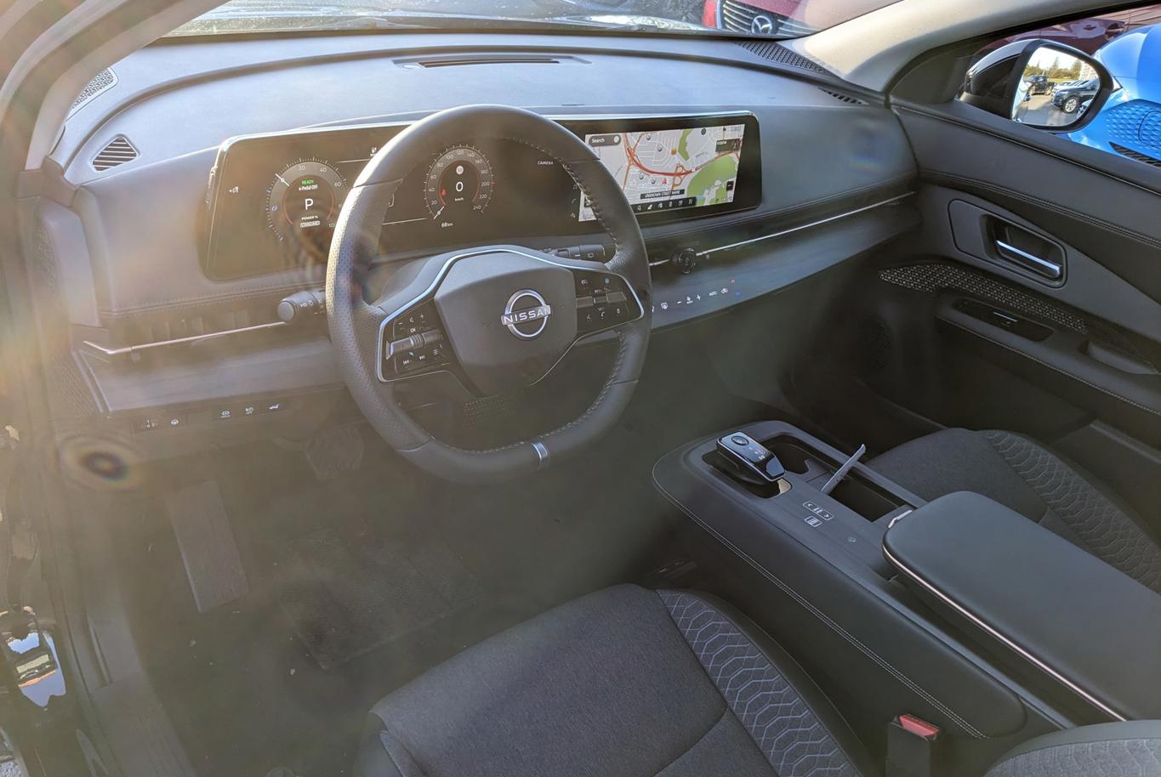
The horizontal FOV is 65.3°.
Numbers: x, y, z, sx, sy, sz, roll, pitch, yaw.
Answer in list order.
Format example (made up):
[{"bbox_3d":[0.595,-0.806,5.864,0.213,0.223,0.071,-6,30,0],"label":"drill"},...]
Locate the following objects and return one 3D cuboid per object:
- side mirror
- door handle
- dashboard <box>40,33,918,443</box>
[{"bbox_3d":[0.870,-0.587,1.726,0.238,0.162,0.162,-7,34,-25],"label":"side mirror"},{"bbox_3d":[0.779,-0.230,1.575,0.030,0.030,0.116,-17,40,-37],"label":"door handle"},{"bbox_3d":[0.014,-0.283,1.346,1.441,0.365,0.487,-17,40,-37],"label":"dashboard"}]

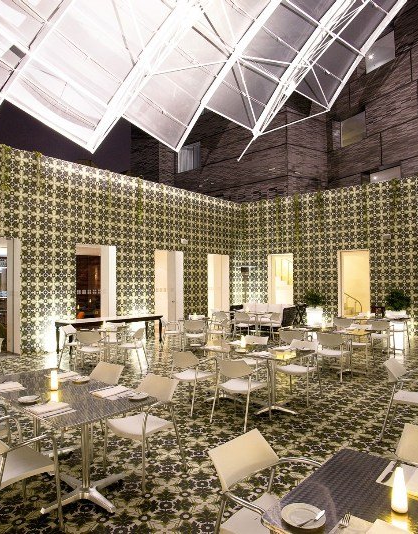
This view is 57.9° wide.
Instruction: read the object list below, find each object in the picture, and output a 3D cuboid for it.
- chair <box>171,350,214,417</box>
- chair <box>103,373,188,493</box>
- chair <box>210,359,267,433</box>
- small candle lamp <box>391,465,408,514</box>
[{"bbox_3d":[-0.208,1.449,4.955,0.545,0.785,0.525,-2,-3,44],"label":"chair"},{"bbox_3d":[-0.557,1.394,3.300,0.545,0.785,0.525,-2,-3,43],"label":"chair"},{"bbox_3d":[0.368,1.434,4.465,0.545,0.785,0.525,-1,-2,41],"label":"chair"},{"bbox_3d":[0.792,0.920,1.570,0.066,0.175,0.066,-2,-2,41],"label":"small candle lamp"}]

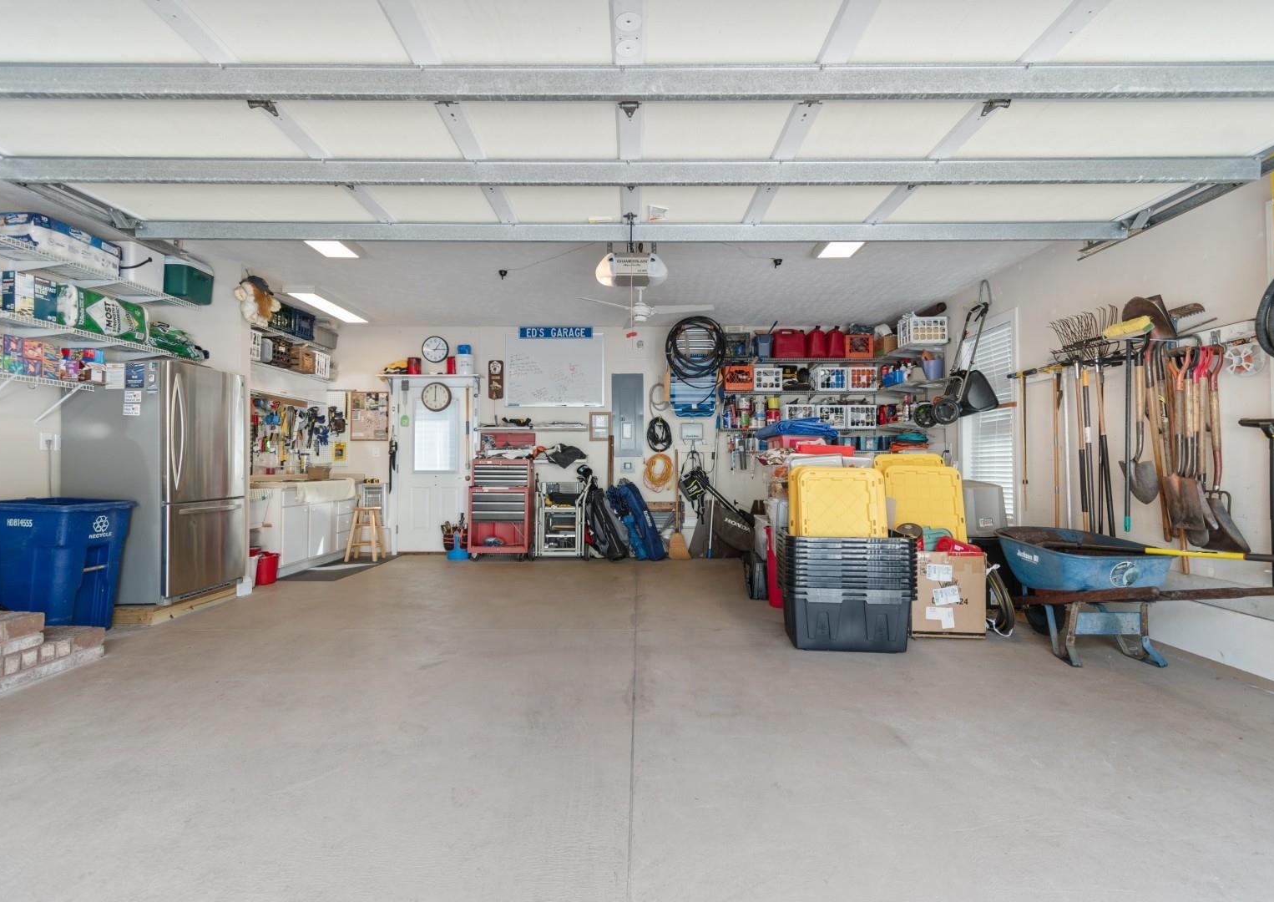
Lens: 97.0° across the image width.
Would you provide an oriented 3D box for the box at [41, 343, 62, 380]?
[{"bbox_3d":[-4.100,-0.600,3.790,0.340,0.237,0.120,0,-1,0],"label":"box"}]

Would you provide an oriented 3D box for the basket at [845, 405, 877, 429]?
[{"bbox_3d":[2.610,-0.397,6.730,0.340,0.270,0.370,0,-1,0],"label":"basket"}]

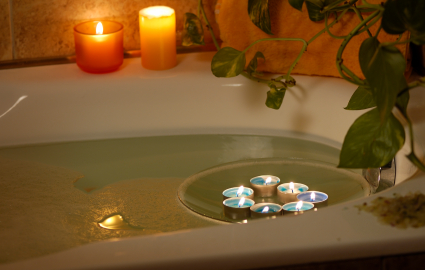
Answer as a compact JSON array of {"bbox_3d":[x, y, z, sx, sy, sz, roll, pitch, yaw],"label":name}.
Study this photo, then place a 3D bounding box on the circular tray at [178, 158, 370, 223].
[{"bbox_3d":[0.077,0.082,2.284,0.237,0.026,0.237,-1,20,0],"label":"circular tray"}]

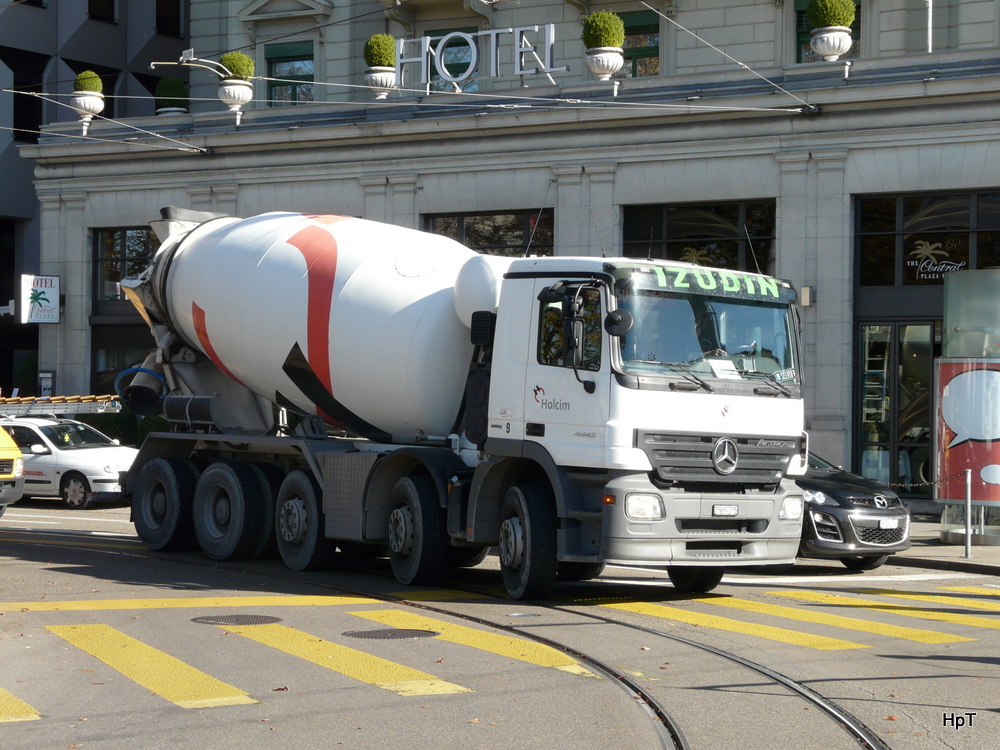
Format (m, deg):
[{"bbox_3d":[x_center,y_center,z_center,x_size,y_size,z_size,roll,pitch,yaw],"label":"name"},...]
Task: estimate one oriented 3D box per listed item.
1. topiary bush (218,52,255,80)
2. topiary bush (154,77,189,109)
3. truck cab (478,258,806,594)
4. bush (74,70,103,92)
[{"bbox_3d":[-4.509,-5.288,35.100,0.620,0.550,0.620,0,0,0],"label":"topiary bush"},{"bbox_3d":[-6.246,-5.372,39.000,0.640,0.600,0.640,0,0,0],"label":"topiary bush"},{"bbox_3d":[1.440,0.560,19.800,2.500,3.120,2.150,3,-1,-40],"label":"truck cab"},{"bbox_3d":[-7.363,-5.252,36.700,0.520,0.420,0.520,0,0,0],"label":"bush"}]

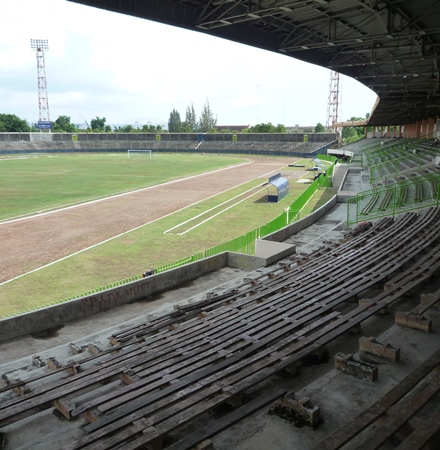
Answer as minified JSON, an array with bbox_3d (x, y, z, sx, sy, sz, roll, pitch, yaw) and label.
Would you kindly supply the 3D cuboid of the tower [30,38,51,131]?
[{"bbox_3d":[-68.845,-49.980,168.337,6.400,41.000,4.000,-3,12,-15],"label":"tower"}]

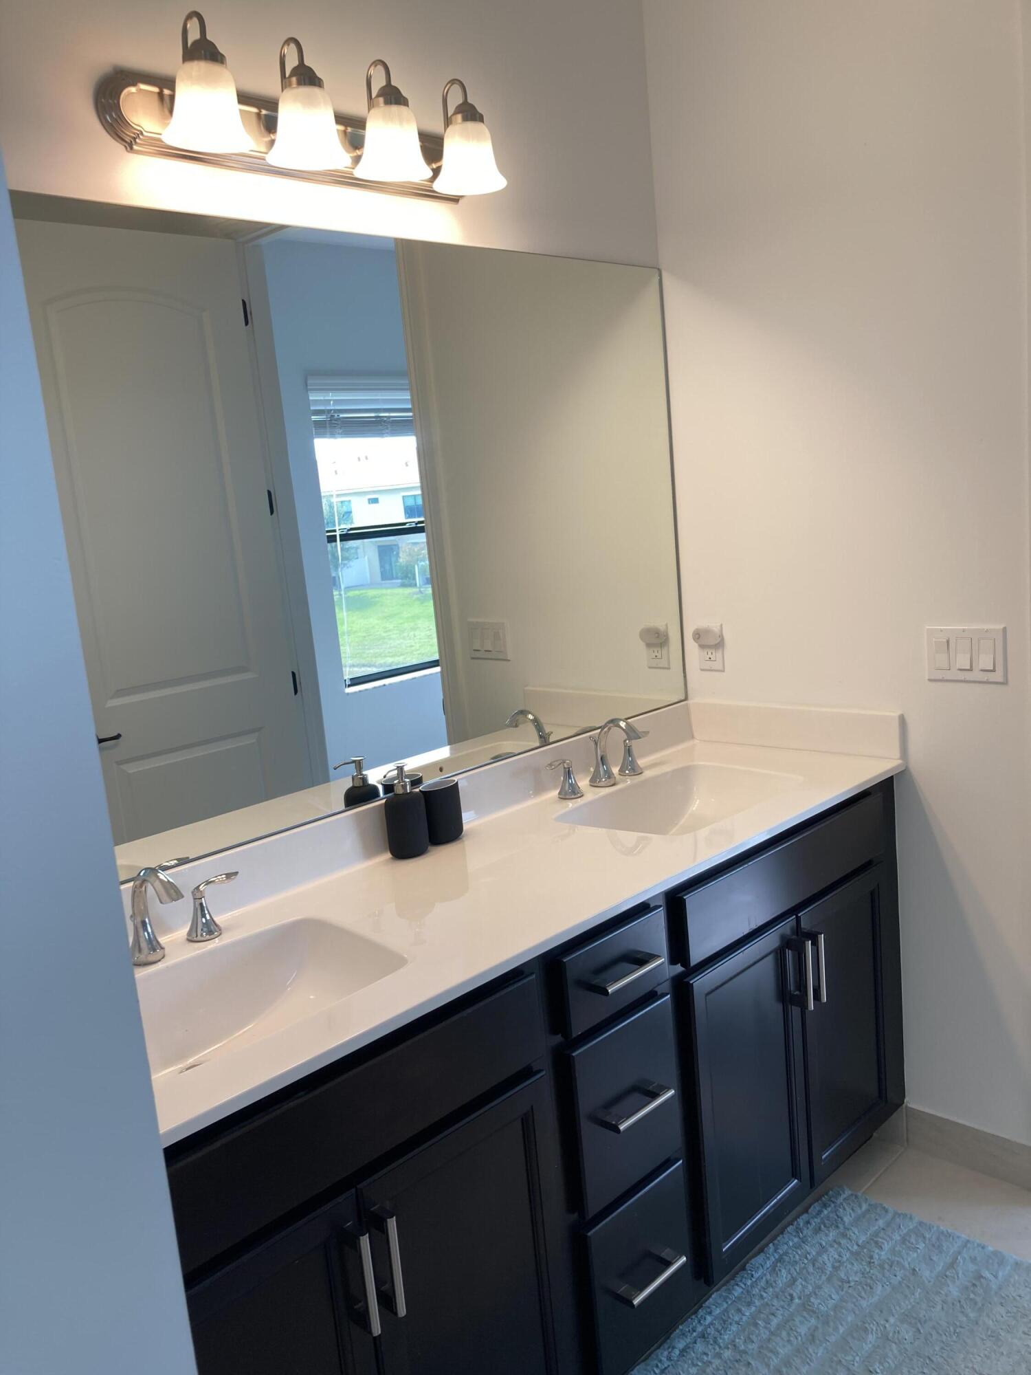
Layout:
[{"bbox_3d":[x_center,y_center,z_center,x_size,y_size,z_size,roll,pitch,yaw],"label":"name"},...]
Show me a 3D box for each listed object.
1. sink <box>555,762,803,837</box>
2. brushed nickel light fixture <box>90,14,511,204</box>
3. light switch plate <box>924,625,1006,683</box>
[{"bbox_3d":[0.341,0.292,2.272,0.308,0.140,0.480,4,14,45],"label":"sink"},{"bbox_3d":[-0.287,-0.954,1.834,0.187,0.192,0.764,4,14,45],"label":"brushed nickel light fixture"},{"bbox_3d":[0.910,-0.065,2.249,0.162,0.115,0.008,4,14,45],"label":"light switch plate"}]

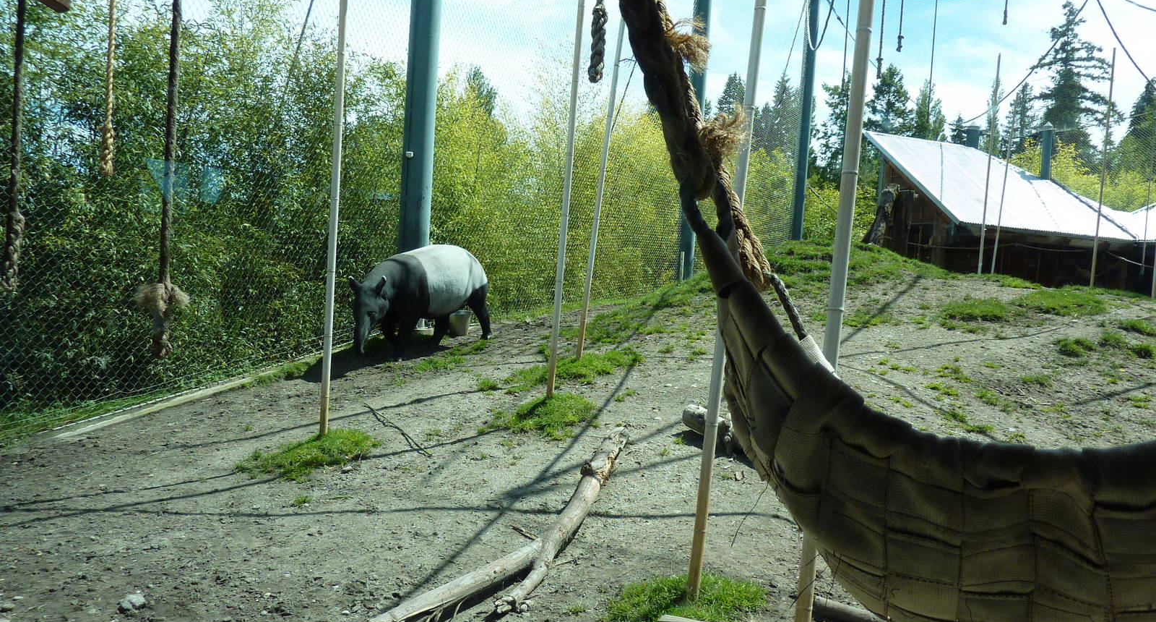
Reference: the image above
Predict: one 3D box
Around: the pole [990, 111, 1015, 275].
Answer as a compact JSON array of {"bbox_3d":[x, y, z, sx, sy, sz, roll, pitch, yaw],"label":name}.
[{"bbox_3d":[7.634,-2.211,14.952,0.050,3.133,0.050,8,2,26],"label":"pole"}]

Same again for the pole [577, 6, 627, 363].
[{"bbox_3d":[0.267,-1.488,7.711,0.053,3.900,0.053,8,3,0],"label":"pole"}]

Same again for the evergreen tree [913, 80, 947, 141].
[{"bbox_3d":[19.788,-6.535,48.304,3.000,13.500,3.000,3,3,0],"label":"evergreen tree"}]

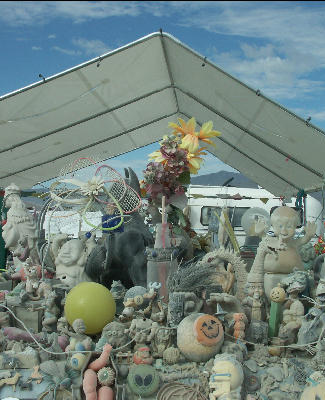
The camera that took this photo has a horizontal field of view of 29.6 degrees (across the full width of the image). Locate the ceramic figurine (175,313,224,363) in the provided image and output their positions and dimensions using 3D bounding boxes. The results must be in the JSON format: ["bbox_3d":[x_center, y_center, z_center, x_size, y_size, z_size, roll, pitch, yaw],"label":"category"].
[{"bbox_3d":[0.078,0.281,1.260,0.098,0.098,0.097,0,0,0],"label":"ceramic figurine"}]

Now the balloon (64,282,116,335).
[{"bbox_3d":[-0.159,0.239,1.360,0.114,0.114,0.114,0,-1,-3],"label":"balloon"}]

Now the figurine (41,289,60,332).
[{"bbox_3d":[-0.256,0.254,1.410,0.046,0.103,0.050,0,0,20],"label":"figurine"}]

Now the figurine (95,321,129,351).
[{"bbox_3d":[-0.102,0.275,1.250,0.064,0.060,0.048,0,-1,-2],"label":"figurine"}]

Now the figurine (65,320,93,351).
[{"bbox_3d":[-0.174,0.284,1.280,0.058,0.075,0.050,0,0,-14],"label":"figurine"}]

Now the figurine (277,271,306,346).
[{"bbox_3d":[0.287,0.237,1.360,0.062,0.160,0.060,0,-1,21],"label":"figurine"}]

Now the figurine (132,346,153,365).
[{"bbox_3d":[-0.038,0.296,1.170,0.037,0.037,0.032,0,-1,-1],"label":"figurine"}]

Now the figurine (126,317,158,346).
[{"bbox_3d":[-0.043,0.280,1.310,0.068,0.064,0.045,0,0,0],"label":"figurine"}]

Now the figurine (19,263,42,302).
[{"bbox_3d":[-0.317,0.198,1.480,0.058,0.096,0.065,0,0,-6],"label":"figurine"}]

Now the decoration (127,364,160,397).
[{"bbox_3d":[-0.034,0.322,1.100,0.060,0.058,0.055,0,-1,-1],"label":"decoration"}]

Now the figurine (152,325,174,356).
[{"bbox_3d":[0.002,0.282,1.230,0.044,0.060,0.038,0,-1,0],"label":"figurine"}]

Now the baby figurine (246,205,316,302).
[{"bbox_3d":[0.305,0.145,1.580,0.179,0.257,0.120,0,0,-7],"label":"baby figurine"}]

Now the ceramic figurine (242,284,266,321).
[{"bbox_3d":[0.212,0.240,1.420,0.055,0.090,0.045,0,0,-7],"label":"ceramic figurine"}]

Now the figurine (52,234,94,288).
[{"bbox_3d":[-0.215,0.152,1.500,0.100,0.138,0.075,0,-1,-4],"label":"figurine"}]

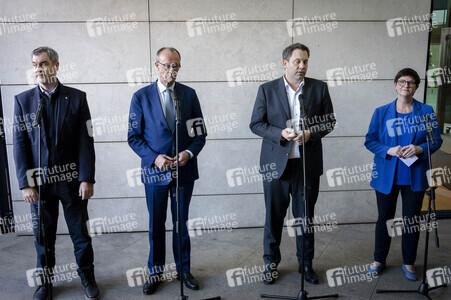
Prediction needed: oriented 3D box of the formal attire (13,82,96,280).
[{"bbox_3d":[-1.262,0.260,2.842,0.565,1.517,0.330,-4,9,-18],"label":"formal attire"}]

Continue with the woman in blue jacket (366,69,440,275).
[{"bbox_3d":[1.431,0.190,3.068,0.567,1.676,0.370,3,9,23],"label":"woman in blue jacket"}]

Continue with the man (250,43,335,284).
[{"bbox_3d":[0.535,0.107,3.024,0.671,1.878,0.400,0,9,3],"label":"man"}]

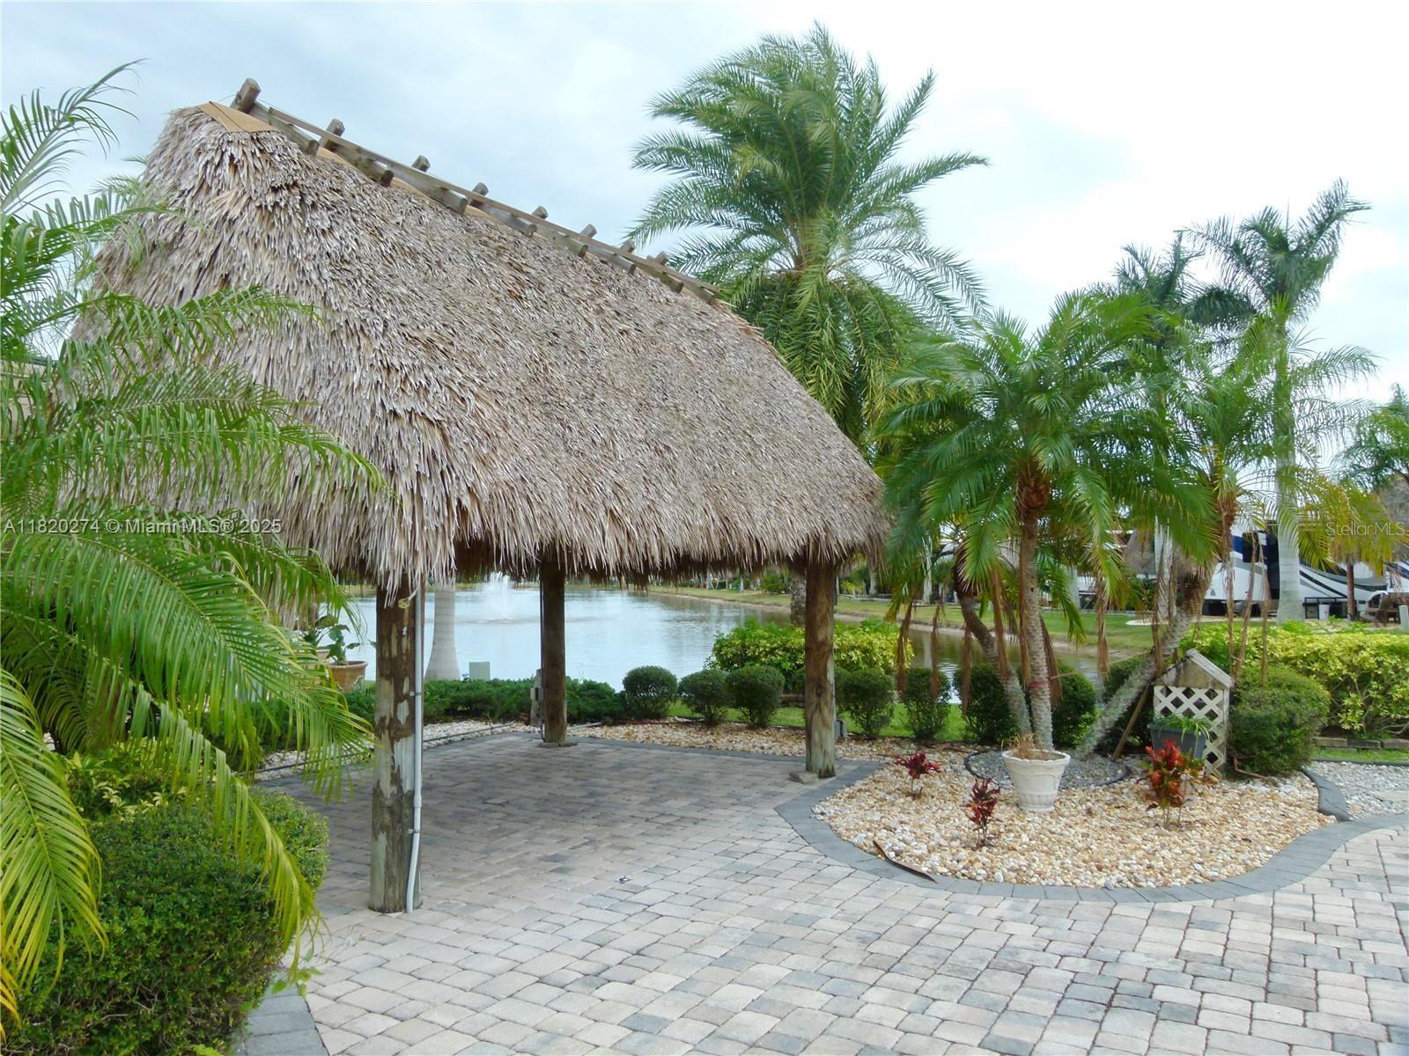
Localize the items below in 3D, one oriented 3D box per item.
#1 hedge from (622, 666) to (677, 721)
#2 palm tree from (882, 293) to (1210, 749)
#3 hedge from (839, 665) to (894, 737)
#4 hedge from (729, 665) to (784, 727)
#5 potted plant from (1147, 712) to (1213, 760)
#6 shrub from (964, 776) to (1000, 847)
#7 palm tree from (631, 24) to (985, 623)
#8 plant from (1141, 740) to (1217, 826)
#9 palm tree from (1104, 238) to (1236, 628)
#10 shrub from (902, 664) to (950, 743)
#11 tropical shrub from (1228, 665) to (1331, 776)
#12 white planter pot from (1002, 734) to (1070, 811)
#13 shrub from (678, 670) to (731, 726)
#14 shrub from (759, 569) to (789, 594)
[{"bbox_3d":[-0.608,1.838,11.375,0.620,0.590,0.600,0,-3,-3],"label":"hedge"},{"bbox_3d":[2.749,-0.011,8.129,2.500,3.731,2.400,-1,-2,19],"label":"palm tree"},{"bbox_3d":[1.574,1.682,9.878,0.530,0.680,0.530,0,-3,9],"label":"hedge"},{"bbox_3d":[0.547,1.759,10.660,0.585,0.640,0.585,0,-3,3],"label":"hedge"},{"bbox_3d":[3.310,1.463,7.102,0.420,0.305,0.270,-1,-3,35],"label":"potted plant"},{"bbox_3d":[1.547,1.561,5.673,0.215,0.390,0.215,-1,-3,15],"label":"shrub"},{"bbox_3d":[1.350,-2.222,13.189,4.500,8.716,4.500,0,-2,0],"label":"palm tree"},{"bbox_3d":[2.829,1.527,6.072,0.420,0.508,0.380,-1,-2,25],"label":"plant"},{"bbox_3d":[12.477,-2.608,27.112,3.700,10.296,3.600,-1,-2,24],"label":"palm tree"},{"bbox_3d":[2.001,1.563,9.145,0.440,0.659,0.460,-1,-2,21],"label":"shrub"},{"bbox_3d":[4.489,1.469,8.009,0.810,0.820,0.780,-1,-3,29],"label":"tropical shrub"},{"bbox_3d":[2.149,1.567,6.599,0.440,0.480,0.440,-1,-3,18],"label":"white planter pot"},{"bbox_3d":[0.005,1.665,10.030,0.500,0.518,0.500,0,-2,0],"label":"shrub"},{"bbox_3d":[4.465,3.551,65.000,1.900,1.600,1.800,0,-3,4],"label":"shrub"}]

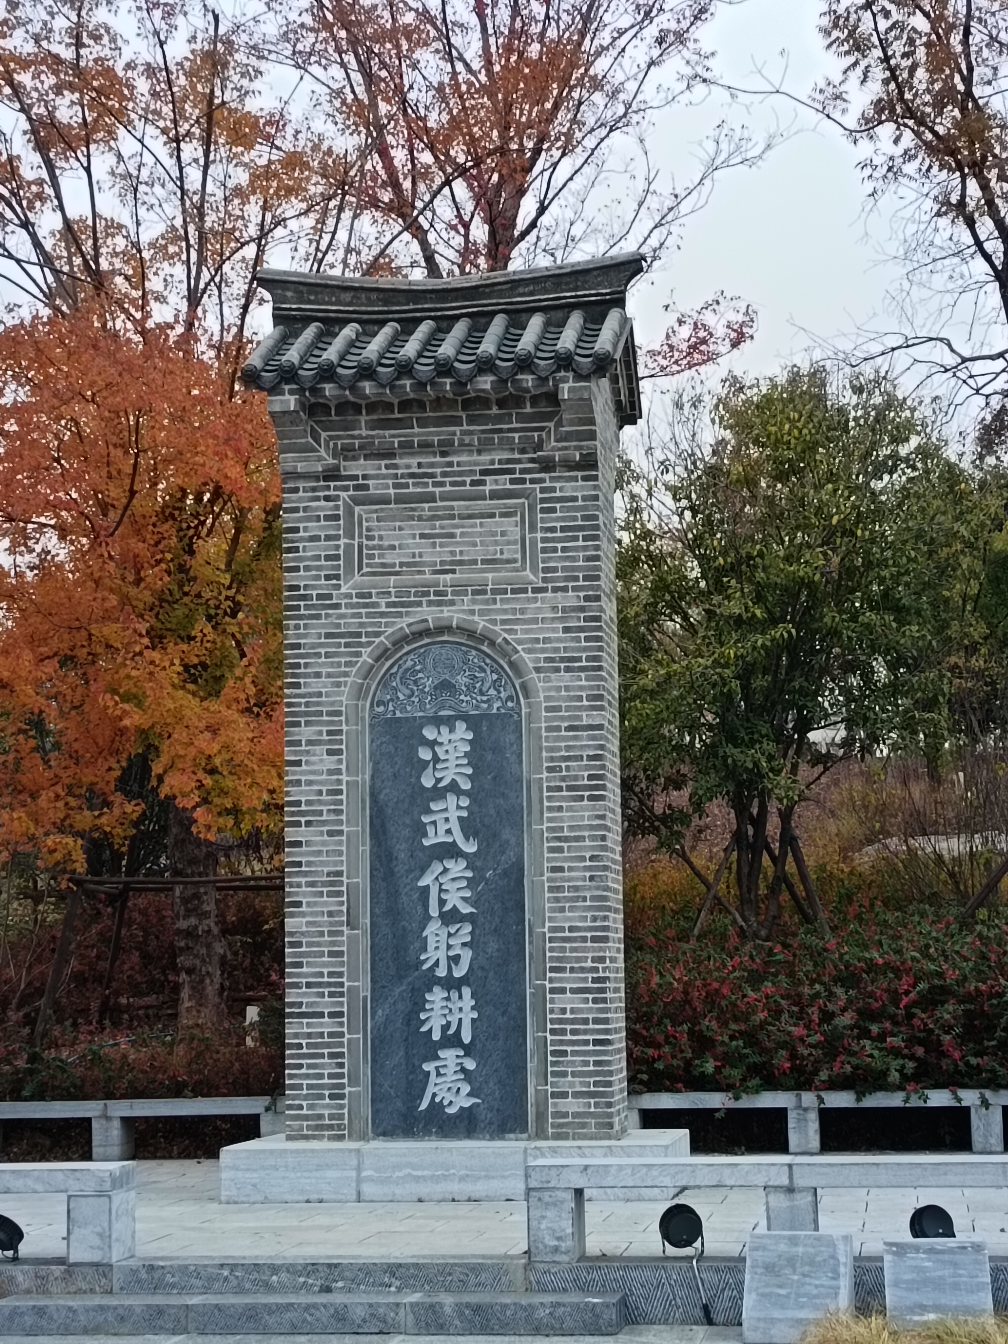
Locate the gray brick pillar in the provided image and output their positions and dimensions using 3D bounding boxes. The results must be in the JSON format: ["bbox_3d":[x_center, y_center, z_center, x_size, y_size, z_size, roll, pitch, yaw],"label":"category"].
[{"bbox_3d":[-0.326,0.125,16.919,2.540,5.640,1.480,-2,-7,8],"label":"gray brick pillar"}]

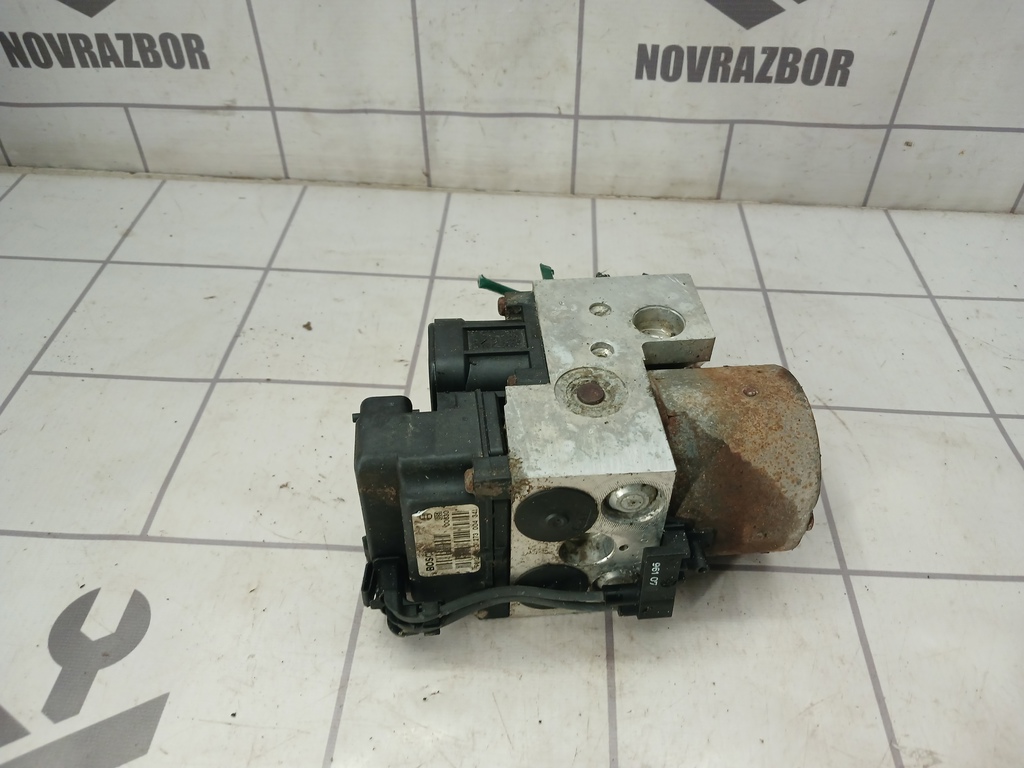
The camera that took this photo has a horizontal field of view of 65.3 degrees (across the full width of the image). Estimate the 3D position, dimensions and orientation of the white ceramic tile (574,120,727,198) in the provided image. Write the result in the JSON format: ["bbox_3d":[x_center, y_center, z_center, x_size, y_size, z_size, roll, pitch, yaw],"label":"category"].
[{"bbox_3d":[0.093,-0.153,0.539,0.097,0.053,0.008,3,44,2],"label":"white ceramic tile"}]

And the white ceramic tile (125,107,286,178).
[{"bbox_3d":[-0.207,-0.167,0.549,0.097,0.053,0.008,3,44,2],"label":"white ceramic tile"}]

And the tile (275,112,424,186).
[{"bbox_3d":[-0.107,-0.162,0.546,0.095,0.049,0.008,3,44,2],"label":"tile"}]

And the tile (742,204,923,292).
[{"bbox_3d":[0.203,-0.085,0.515,0.095,0.008,0.092,3,44,2],"label":"tile"}]

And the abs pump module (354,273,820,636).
[{"bbox_3d":[0.026,0.025,0.329,0.168,0.089,0.123,-2,44,-3],"label":"abs pump module"}]

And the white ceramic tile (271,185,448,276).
[{"bbox_3d":[-0.096,-0.098,0.524,0.097,0.008,0.095,3,44,2],"label":"white ceramic tile"}]

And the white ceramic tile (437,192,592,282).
[{"bbox_3d":[0.003,-0.094,0.521,0.097,0.008,0.095,3,44,2],"label":"white ceramic tile"}]

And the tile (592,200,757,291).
[{"bbox_3d":[0.103,-0.089,0.518,0.095,0.008,0.092,3,44,2],"label":"tile"}]

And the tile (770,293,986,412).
[{"bbox_3d":[0.198,-0.017,0.444,0.097,0.008,0.095,3,44,2],"label":"tile"}]

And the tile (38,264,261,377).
[{"bbox_3d":[-0.201,-0.035,0.457,0.095,0.008,0.093,3,44,2],"label":"tile"}]

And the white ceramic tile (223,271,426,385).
[{"bbox_3d":[-0.102,-0.031,0.454,0.095,0.008,0.093,3,44,2],"label":"white ceramic tile"}]

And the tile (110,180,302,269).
[{"bbox_3d":[-0.196,-0.104,0.527,0.095,0.008,0.094,3,44,2],"label":"tile"}]

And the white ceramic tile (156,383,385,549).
[{"bbox_3d":[-0.107,0.037,0.382,0.097,0.008,0.095,3,44,2],"label":"white ceramic tile"}]

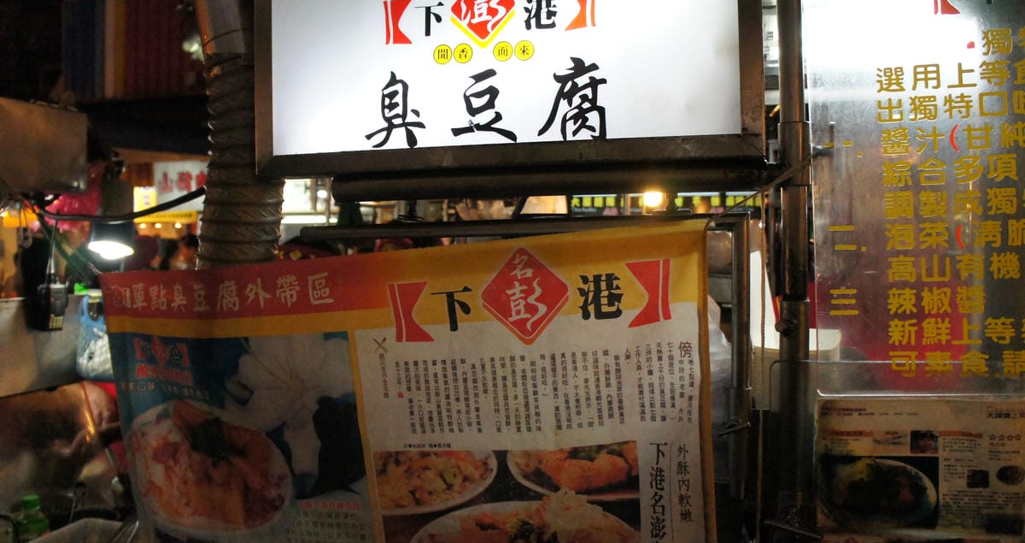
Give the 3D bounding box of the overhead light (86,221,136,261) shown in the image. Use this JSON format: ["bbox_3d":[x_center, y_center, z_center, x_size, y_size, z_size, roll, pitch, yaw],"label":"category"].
[{"bbox_3d":[-1.200,-0.092,2.300,0.125,0.100,0.125,5,-8,0],"label":"overhead light"}]

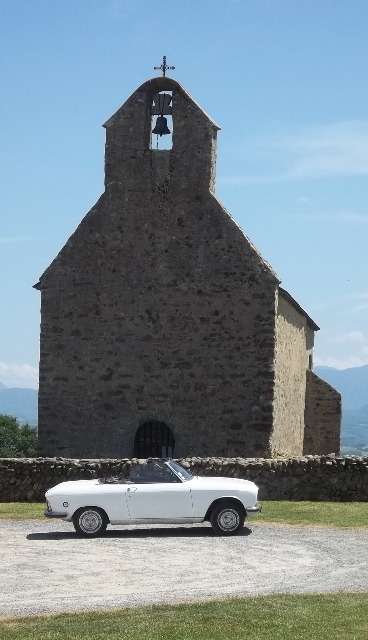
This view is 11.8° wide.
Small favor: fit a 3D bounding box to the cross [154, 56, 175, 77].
[{"bbox_3d":[-0.577,-7.502,52.529,0.600,0.640,0.070,0,-4,8],"label":"cross"}]

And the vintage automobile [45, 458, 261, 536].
[{"bbox_3d":[-0.528,3.033,30.500,3.760,1.320,1.570,0,-4,-3],"label":"vintage automobile"}]

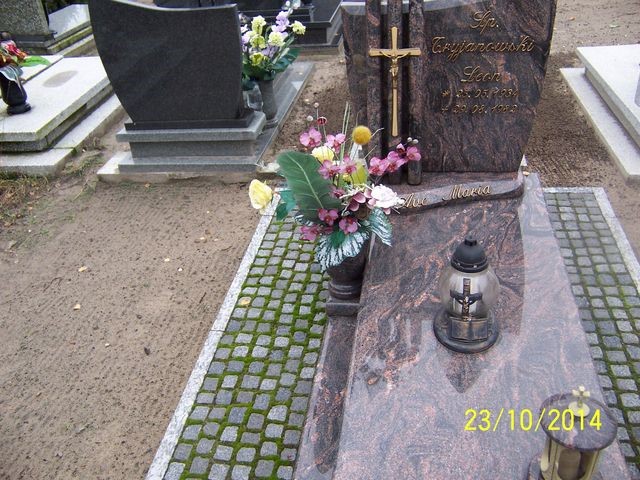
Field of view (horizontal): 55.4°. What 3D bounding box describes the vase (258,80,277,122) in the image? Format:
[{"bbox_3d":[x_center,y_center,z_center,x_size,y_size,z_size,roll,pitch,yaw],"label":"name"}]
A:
[{"bbox_3d":[-0.328,-0.867,3.834,0.095,0.270,0.095,1,32,10],"label":"vase"}]

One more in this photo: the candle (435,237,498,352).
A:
[{"bbox_3d":[0.414,0.130,1.689,0.190,0.325,0.190,3,33,14],"label":"candle"}]

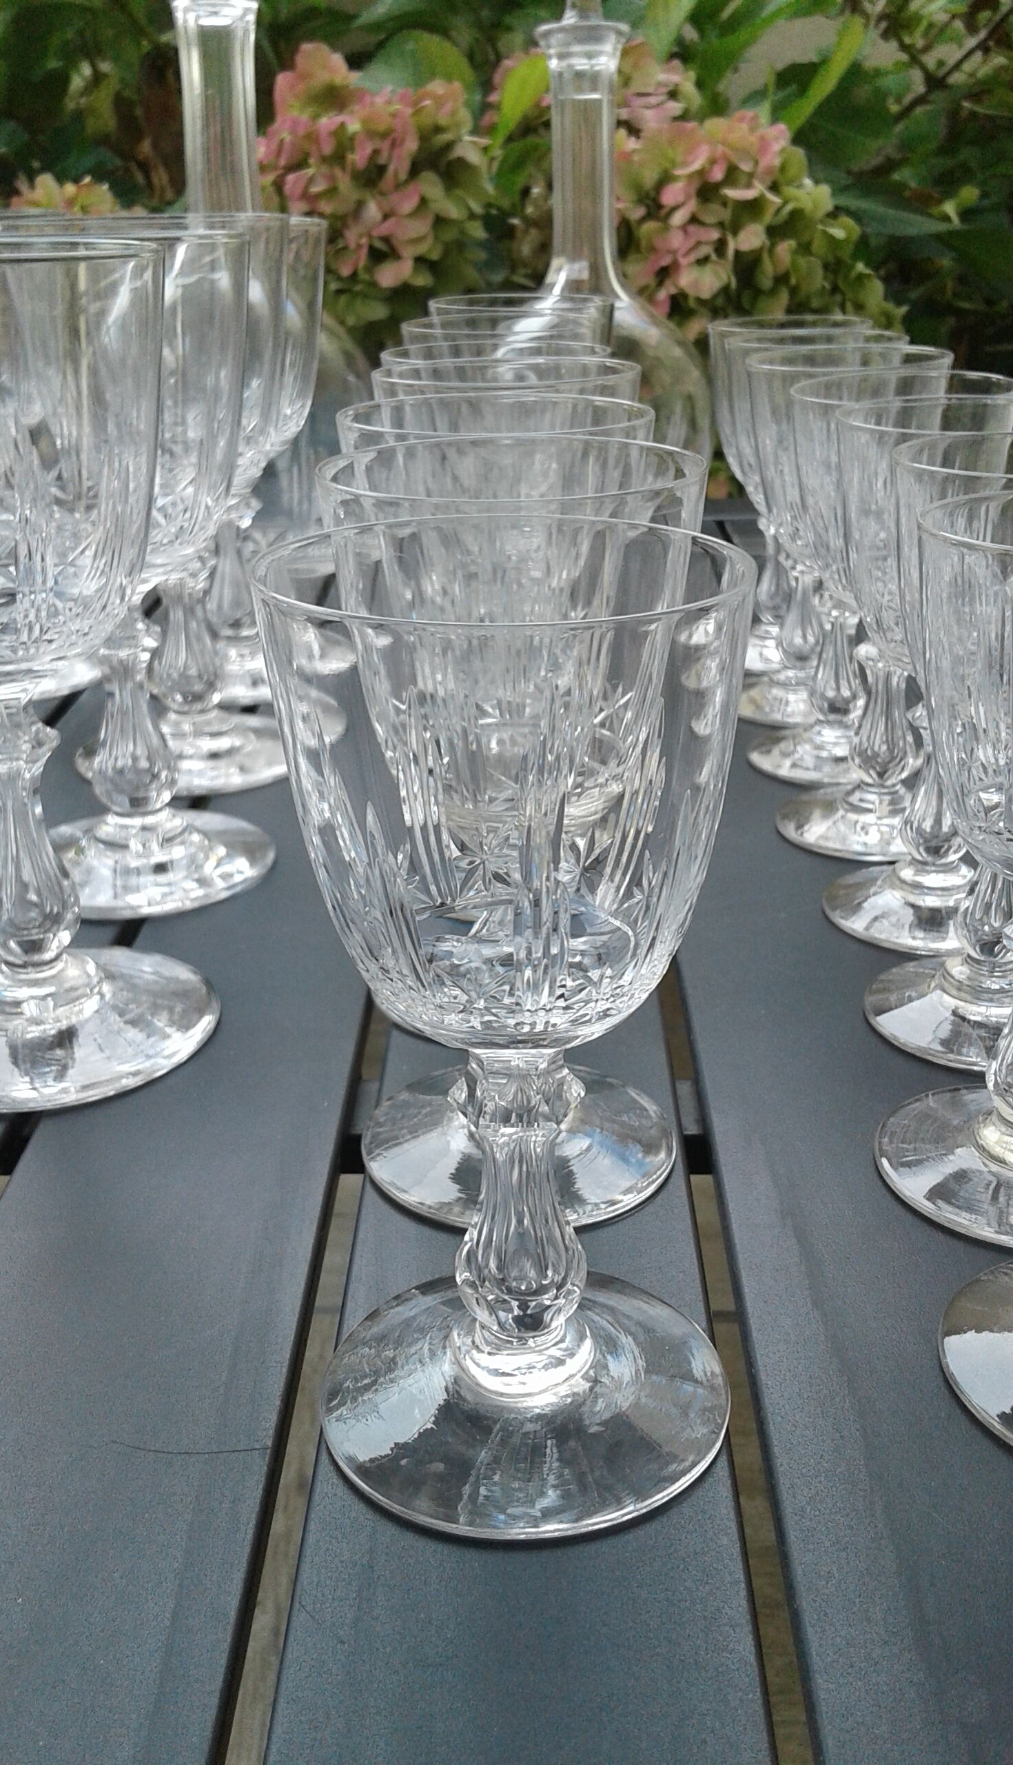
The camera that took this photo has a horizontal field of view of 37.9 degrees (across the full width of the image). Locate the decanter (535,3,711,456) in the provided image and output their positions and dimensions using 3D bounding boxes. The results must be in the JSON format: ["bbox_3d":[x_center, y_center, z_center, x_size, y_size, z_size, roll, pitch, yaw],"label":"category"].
[{"bbox_3d":[0.041,-0.329,0.763,0.149,0.309,0.149,-1,26,0],"label":"decanter"}]

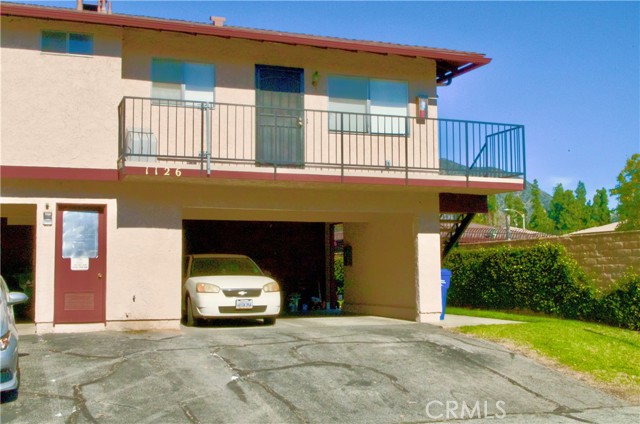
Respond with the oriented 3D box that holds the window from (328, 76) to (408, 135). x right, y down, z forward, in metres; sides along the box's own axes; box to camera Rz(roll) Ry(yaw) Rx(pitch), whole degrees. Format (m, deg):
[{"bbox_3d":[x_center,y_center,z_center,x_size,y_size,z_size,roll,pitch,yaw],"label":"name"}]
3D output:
[{"bbox_3d":[1.013,-2.170,16.894,1.820,1.170,0.100,1,-5,-21],"label":"window"}]

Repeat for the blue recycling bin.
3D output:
[{"bbox_3d":[2.512,1.856,18.177,0.680,1.110,0.600,1,-5,-21],"label":"blue recycling bin"}]

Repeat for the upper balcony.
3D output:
[{"bbox_3d":[0.231,-1.204,15.932,8.150,1.280,1.200,1,-5,-21],"label":"upper balcony"}]

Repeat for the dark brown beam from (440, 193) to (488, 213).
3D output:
[{"bbox_3d":[3.018,-0.173,17.384,1.208,0.420,0.140,1,-5,-21],"label":"dark brown beam"}]

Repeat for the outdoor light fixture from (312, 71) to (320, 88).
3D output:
[{"bbox_3d":[-0.070,-2.652,16.371,0.150,0.330,0.190,1,-5,-21],"label":"outdoor light fixture"}]

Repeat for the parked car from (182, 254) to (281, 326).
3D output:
[{"bbox_3d":[-2.170,1.600,17.250,1.780,1.460,4.780,1,-5,-19],"label":"parked car"}]

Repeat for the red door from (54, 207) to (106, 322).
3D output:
[{"bbox_3d":[-4.260,0.929,14.554,0.870,2.100,0.100,1,-5,-21],"label":"red door"}]

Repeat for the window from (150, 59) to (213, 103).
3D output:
[{"bbox_3d":[-2.595,-2.420,15.500,1.210,0.890,0.100,1,-5,-21],"label":"window"}]

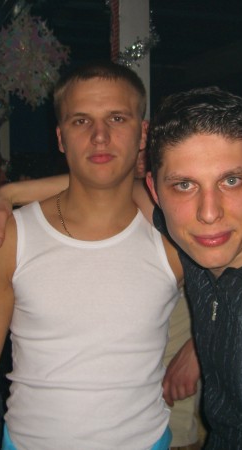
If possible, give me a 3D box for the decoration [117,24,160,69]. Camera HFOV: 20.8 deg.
[{"bbox_3d":[0.066,-0.677,2.500,0.160,0.165,0.110,0,5,0],"label":"decoration"}]

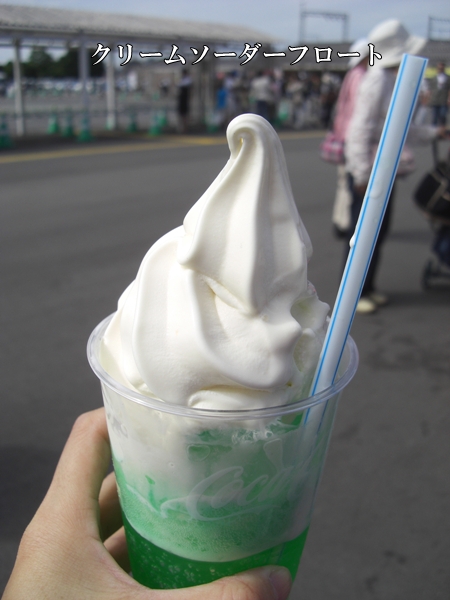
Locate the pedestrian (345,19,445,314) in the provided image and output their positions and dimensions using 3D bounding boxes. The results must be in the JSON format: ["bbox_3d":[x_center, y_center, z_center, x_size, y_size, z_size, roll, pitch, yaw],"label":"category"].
[{"bbox_3d":[0.938,-0.718,3.612,0.500,1.590,0.450,4,19,12],"label":"pedestrian"}]

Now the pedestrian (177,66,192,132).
[{"bbox_3d":[-1.075,-5.338,17.223,0.360,1.630,0.440,-5,20,-21],"label":"pedestrian"}]

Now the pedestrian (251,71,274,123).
[{"bbox_3d":[1.146,-5.855,18.837,0.540,1.670,0.360,6,19,13],"label":"pedestrian"}]

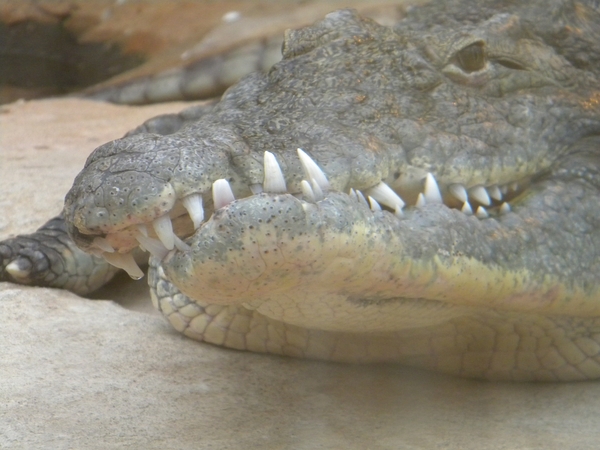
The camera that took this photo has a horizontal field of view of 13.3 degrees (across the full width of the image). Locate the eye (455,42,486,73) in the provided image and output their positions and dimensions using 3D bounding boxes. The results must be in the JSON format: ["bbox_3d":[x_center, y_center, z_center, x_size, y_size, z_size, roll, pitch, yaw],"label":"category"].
[{"bbox_3d":[0.140,-0.137,2.108,0.026,0.025,0.021,-1,10,-6],"label":"eye"}]

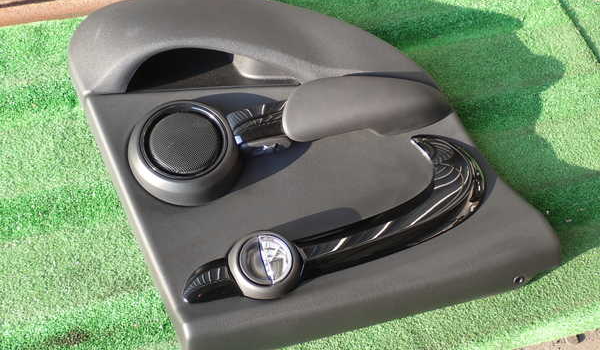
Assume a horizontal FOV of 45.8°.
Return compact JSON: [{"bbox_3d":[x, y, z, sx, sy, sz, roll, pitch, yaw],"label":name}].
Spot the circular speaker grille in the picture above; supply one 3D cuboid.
[{"bbox_3d":[-0.191,-0.050,1.173,0.124,0.016,0.124,-12,61,-10],"label":"circular speaker grille"}]

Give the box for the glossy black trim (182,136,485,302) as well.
[{"bbox_3d":[0.060,0.059,1.146,0.520,0.045,0.212,-12,61,-10],"label":"glossy black trim"}]

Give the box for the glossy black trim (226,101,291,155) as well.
[{"bbox_3d":[-0.061,-0.087,1.221,0.120,0.048,0.055,-12,61,-10],"label":"glossy black trim"}]

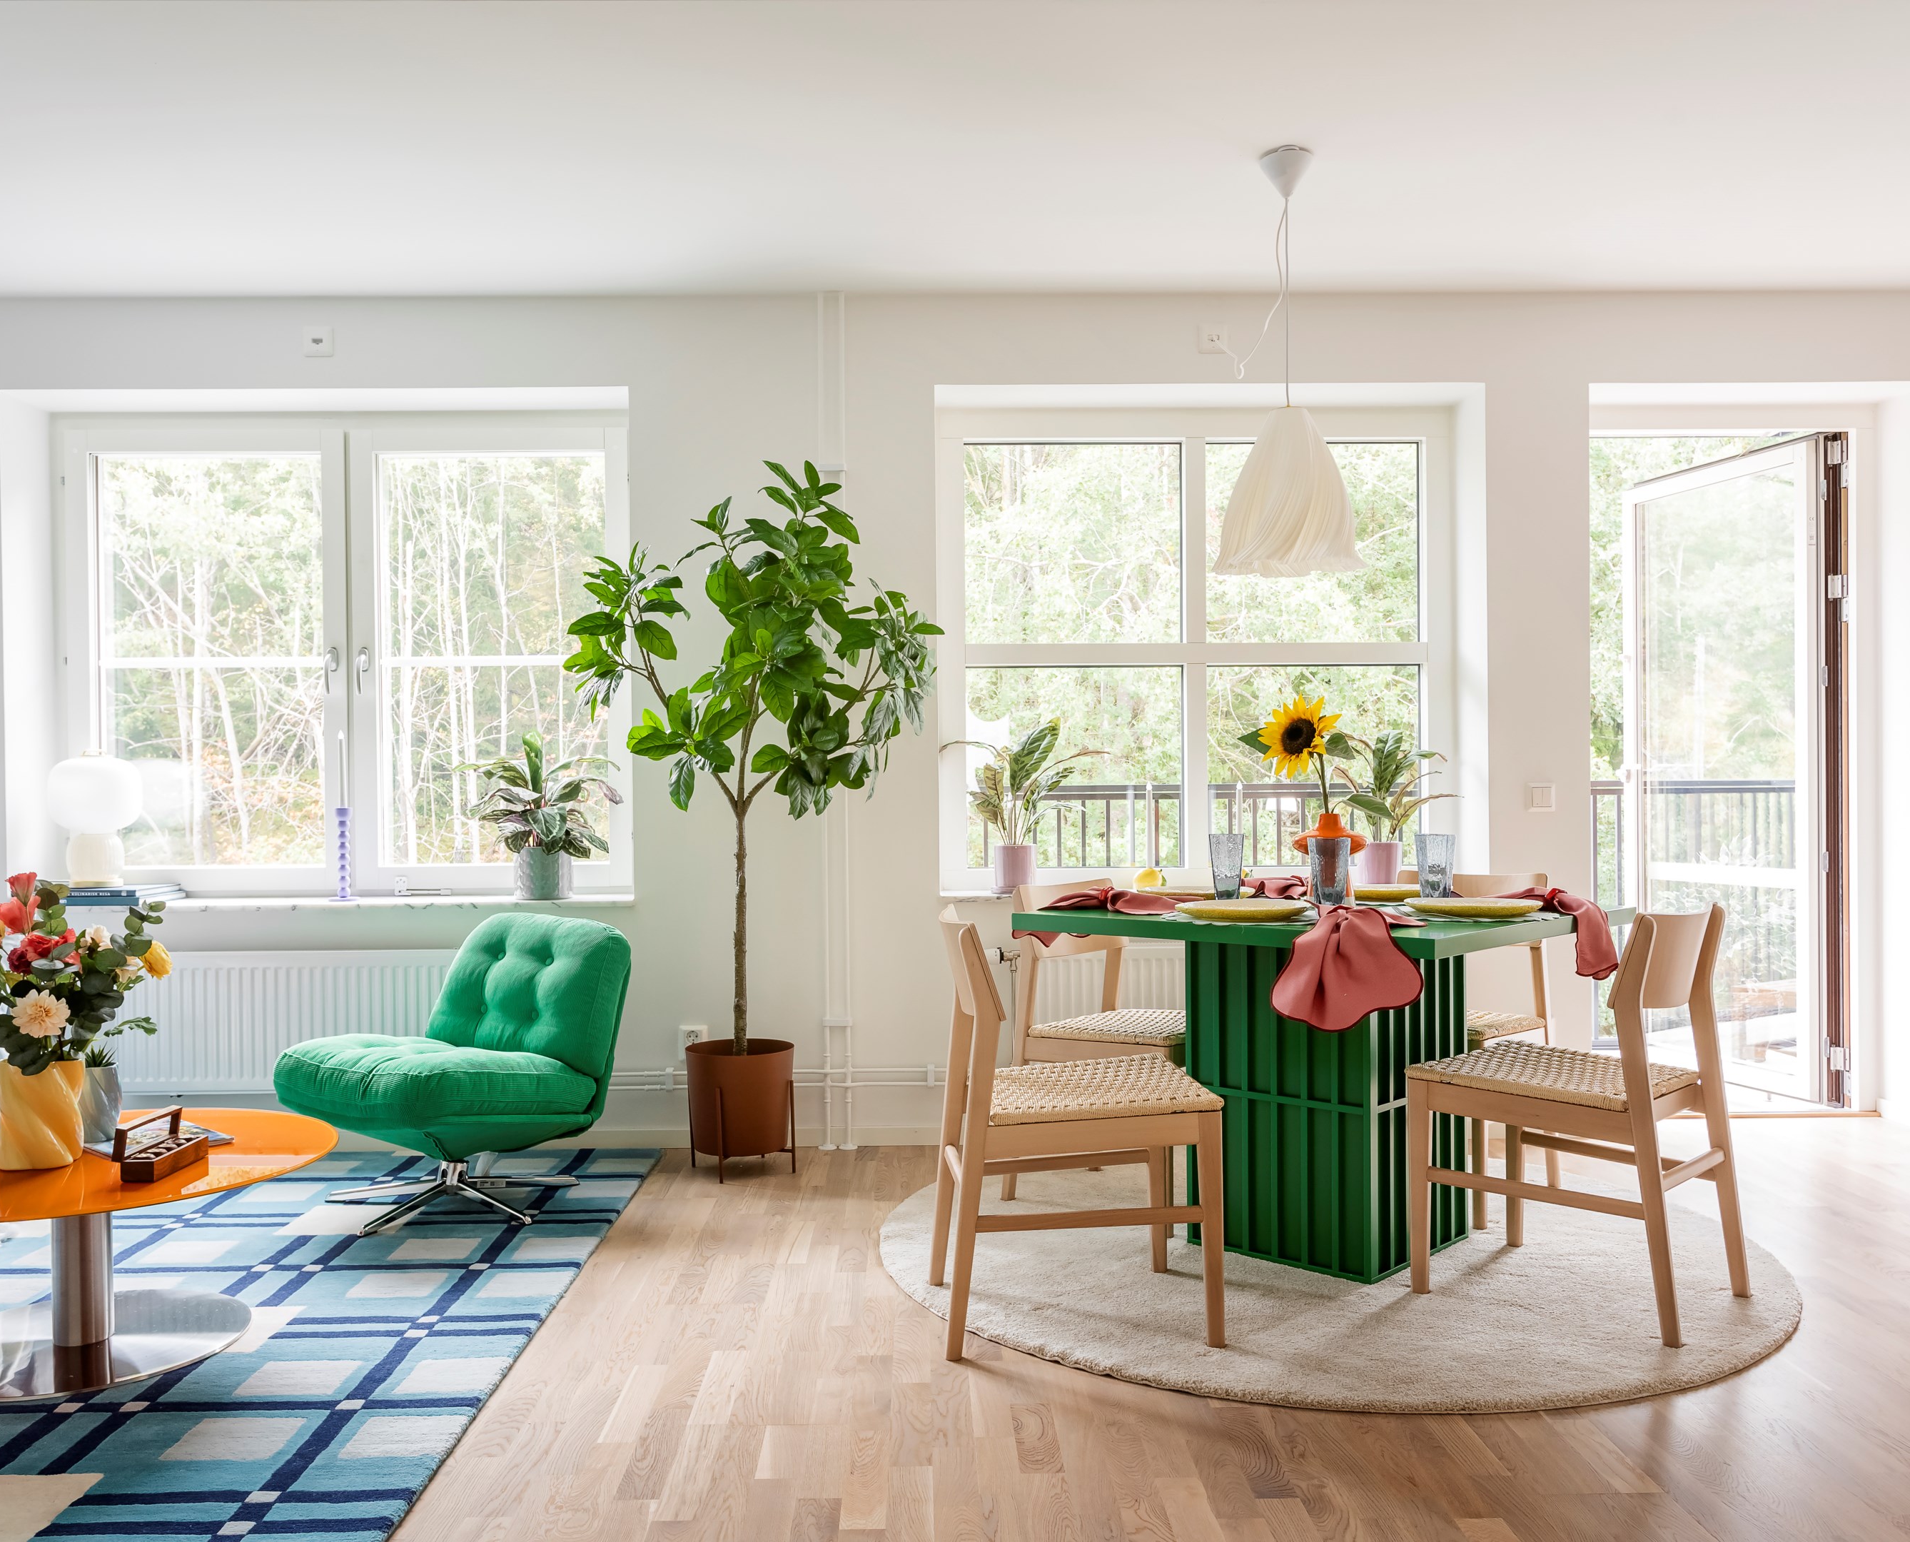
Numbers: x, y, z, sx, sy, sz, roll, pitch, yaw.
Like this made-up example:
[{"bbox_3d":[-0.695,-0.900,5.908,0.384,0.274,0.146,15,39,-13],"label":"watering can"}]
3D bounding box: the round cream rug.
[{"bbox_3d":[0.817,1.061,3.559,1.980,0.016,1.980,0,0,0],"label":"round cream rug"}]

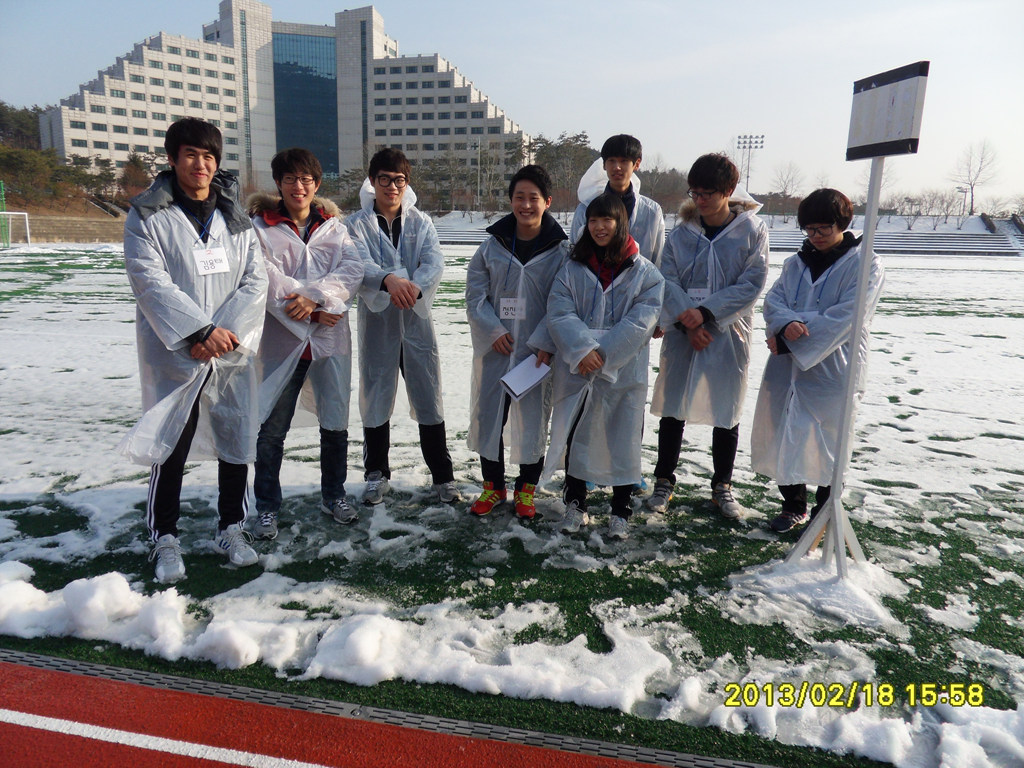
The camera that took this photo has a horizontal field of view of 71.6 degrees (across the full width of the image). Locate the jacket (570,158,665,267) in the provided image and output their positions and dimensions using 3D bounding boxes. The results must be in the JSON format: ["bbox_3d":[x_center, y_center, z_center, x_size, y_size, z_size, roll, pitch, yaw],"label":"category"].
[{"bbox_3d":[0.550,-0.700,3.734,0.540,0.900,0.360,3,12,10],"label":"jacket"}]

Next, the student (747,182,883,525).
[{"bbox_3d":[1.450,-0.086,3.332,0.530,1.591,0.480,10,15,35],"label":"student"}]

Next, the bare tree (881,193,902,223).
[{"bbox_3d":[46.624,-21.785,87.227,2.500,3.700,2.500,1,12,0],"label":"bare tree"}]

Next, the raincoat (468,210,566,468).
[{"bbox_3d":[0.018,-0.211,3.436,0.510,1.194,0.420,0,12,-4],"label":"raincoat"}]

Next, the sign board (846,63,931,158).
[{"bbox_3d":[1.402,-1.017,2.654,0.045,0.305,0.360,-2,12,-13],"label":"sign board"}]

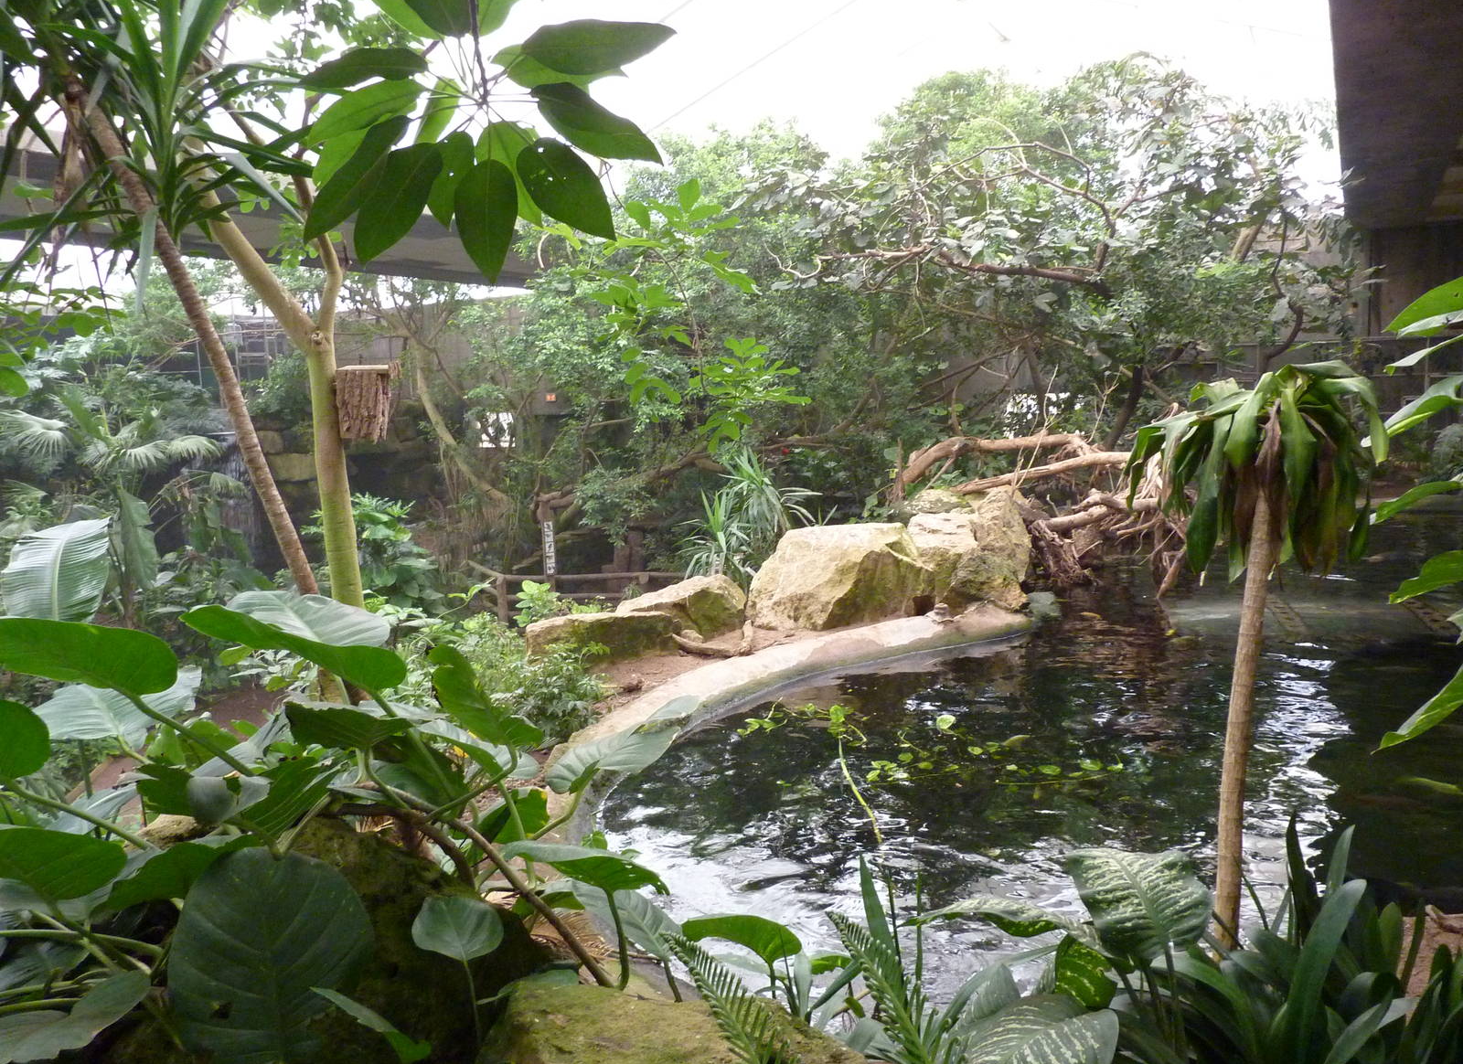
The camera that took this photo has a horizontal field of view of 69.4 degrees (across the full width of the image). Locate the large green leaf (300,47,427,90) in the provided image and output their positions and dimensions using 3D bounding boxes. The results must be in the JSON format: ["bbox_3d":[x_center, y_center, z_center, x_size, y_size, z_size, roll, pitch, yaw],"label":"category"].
[{"bbox_3d":[-0.605,-0.765,1.740,0.208,0.040,0.085,-6,-6,0],"label":"large green leaf"}]

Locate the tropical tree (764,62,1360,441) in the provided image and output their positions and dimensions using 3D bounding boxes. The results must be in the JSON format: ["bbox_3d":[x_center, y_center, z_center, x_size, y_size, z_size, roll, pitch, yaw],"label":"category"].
[{"bbox_3d":[4.670,-3.647,15.500,7.600,5.800,4.800,0,6,0],"label":"tropical tree"}]

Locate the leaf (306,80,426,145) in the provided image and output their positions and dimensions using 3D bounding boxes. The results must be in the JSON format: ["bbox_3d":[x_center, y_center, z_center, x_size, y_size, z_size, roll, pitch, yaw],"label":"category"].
[{"bbox_3d":[-0.624,-0.718,1.805,0.234,0.040,0.080,-17,-8,12],"label":"leaf"}]

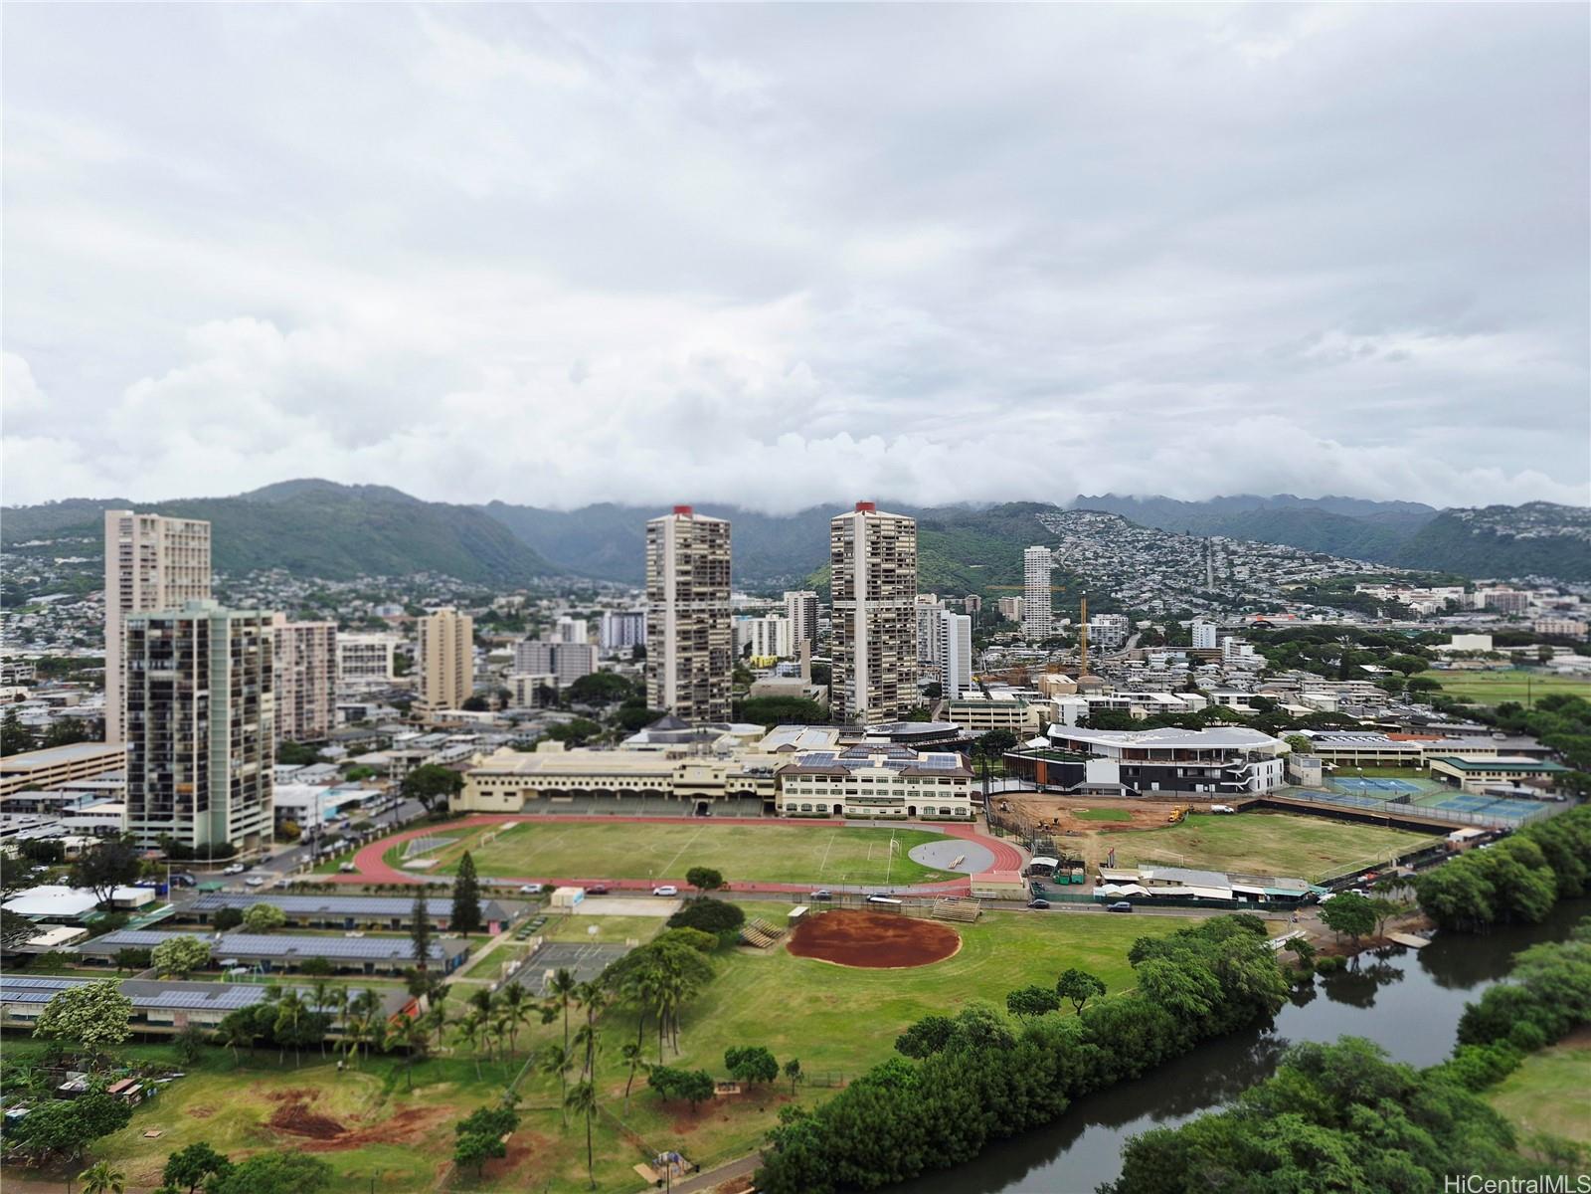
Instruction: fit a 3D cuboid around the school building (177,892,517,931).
[{"bbox_3d":[-90.720,64.350,216.747,68.500,5.000,12.000,0,0,5],"label":"school building"}]

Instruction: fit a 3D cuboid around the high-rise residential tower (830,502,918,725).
[{"bbox_3d":[39.790,10.180,533.000,38.000,115.000,23.000,0,0,-37],"label":"high-rise residential tower"}]

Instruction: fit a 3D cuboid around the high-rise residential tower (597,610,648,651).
[{"bbox_3d":[-175.410,35.400,1085.000,47.000,42.740,22.000,0,0,-15],"label":"high-rise residential tower"}]

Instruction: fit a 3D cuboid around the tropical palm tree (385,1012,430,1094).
[{"bbox_3d":[-53.290,62.440,145.500,6.000,10.780,6.000,0,0,0],"label":"tropical palm tree"}]

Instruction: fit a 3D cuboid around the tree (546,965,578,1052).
[{"bbox_3d":[-34.300,61.260,156.000,4.600,13.390,4.600,0,0,0],"label":"tree"}]

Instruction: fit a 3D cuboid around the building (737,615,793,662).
[{"bbox_3d":[-28.950,41.110,985.000,41.000,48.640,26.000,0,0,-28],"label":"building"}]

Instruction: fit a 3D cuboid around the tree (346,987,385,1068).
[{"bbox_3d":[-60.976,60.844,150.102,5.470,11.030,5.470,0,0,6],"label":"tree"}]

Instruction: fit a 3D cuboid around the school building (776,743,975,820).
[{"bbox_3d":[26.690,58.250,341.830,60.000,18.500,36.000,0,0,5],"label":"school building"}]

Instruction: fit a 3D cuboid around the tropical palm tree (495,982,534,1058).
[{"bbox_3d":[-40.279,60.685,151.580,5.520,11.050,5.520,0,0,6],"label":"tropical palm tree"}]

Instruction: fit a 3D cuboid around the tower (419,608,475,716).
[{"bbox_3d":[-200.620,37.750,607.650,24.500,62.500,24.500,0,0,-30],"label":"tower"}]

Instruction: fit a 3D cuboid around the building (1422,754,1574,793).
[{"bbox_3d":[250.090,62.060,378.830,36.000,9.000,29.000,0,0,5],"label":"building"}]

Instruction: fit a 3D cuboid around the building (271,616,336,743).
[{"bbox_3d":[-242.190,38.510,512.060,17.000,61.000,33.450,0,0,30],"label":"building"}]

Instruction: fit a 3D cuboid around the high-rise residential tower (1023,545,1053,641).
[{"bbox_3d":[265.222,-2.716,1155.000,27.000,104.000,25.000,0,0,5],"label":"high-rise residential tower"}]

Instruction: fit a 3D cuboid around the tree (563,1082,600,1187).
[{"bbox_3d":[-24.510,61.560,121.200,4.100,12.400,4.100,0,0,0],"label":"tree"}]

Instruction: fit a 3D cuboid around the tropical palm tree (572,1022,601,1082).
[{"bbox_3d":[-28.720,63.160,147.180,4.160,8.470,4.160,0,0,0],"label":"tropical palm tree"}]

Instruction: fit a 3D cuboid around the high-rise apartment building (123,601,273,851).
[{"bbox_3d":[-162.647,34.284,290.870,24.500,66.800,26.000,0,0,6],"label":"high-rise apartment building"}]

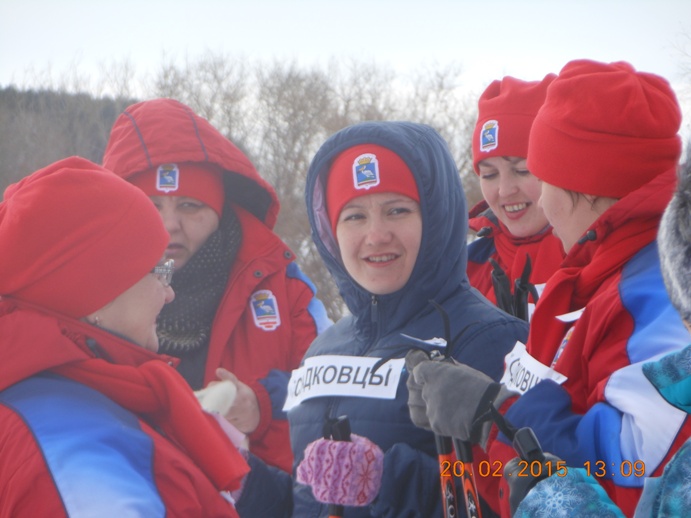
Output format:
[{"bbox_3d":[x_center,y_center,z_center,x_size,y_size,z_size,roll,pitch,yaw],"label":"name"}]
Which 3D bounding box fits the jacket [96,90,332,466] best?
[{"bbox_3d":[-0.236,0.188,7.700,0.560,0.870,0.400,0,0,5],"label":"jacket"}]

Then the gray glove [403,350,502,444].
[{"bbox_3d":[0.141,0.178,6.500,0.125,0.118,0.095,6,0,18],"label":"gray glove"}]

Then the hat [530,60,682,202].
[{"bbox_3d":[0.344,-0.173,6.600,0.215,0.185,0.190,7,2,30],"label":"hat"}]

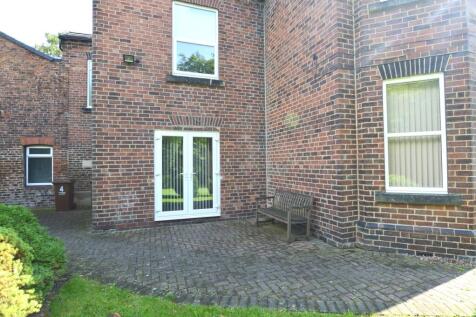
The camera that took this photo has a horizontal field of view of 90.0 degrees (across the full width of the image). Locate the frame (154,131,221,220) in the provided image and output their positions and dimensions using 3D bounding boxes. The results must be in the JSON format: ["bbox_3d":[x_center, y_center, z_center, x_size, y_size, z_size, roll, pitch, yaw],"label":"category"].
[{"bbox_3d":[-1.183,0.399,5.755,1.540,2.090,0.100,0,-1,-18],"label":"frame"}]

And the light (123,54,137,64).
[{"bbox_3d":[-2.411,-2.192,5.268,0.250,0.170,0.140,0,-1,-18],"label":"light"}]

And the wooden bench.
[{"bbox_3d":[0.935,1.103,5.061,0.550,0.850,1.450,0,-1,-18],"label":"wooden bench"}]

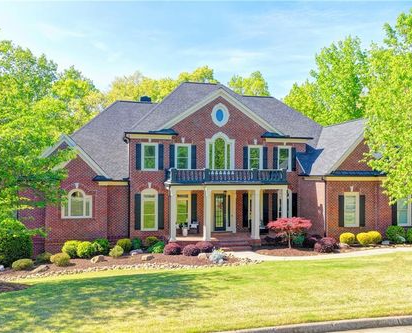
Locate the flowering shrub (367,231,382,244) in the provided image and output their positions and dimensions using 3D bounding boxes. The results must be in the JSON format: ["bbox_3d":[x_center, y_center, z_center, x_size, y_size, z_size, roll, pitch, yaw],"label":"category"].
[{"bbox_3d":[10.032,4.249,23.100,0.920,0.760,0.900,0,-2,-9],"label":"flowering shrub"}]

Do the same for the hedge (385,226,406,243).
[{"bbox_3d":[11.487,4.082,23.500,1.120,0.950,1.080,0,-2,0],"label":"hedge"}]

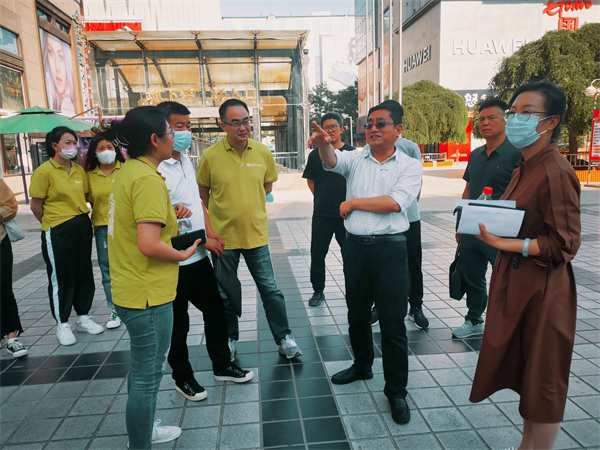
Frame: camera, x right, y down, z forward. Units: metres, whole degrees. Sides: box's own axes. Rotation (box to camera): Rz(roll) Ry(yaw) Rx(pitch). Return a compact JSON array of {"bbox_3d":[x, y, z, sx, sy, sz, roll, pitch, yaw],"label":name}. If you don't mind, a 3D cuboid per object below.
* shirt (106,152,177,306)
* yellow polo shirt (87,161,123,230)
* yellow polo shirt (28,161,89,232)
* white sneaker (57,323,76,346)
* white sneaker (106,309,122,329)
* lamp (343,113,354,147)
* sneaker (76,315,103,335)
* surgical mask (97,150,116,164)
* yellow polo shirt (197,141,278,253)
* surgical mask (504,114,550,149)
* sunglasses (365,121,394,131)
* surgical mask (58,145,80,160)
[{"bbox_3d":[-0.703,0.020,2.090,0.300,0.640,0.430,-7,10,-28],"label":"shirt"},{"bbox_3d":[-1.596,-0.264,3.920,0.430,0.590,0.240,-6,10,-25],"label":"yellow polo shirt"},{"bbox_3d":[-1.819,-0.234,3.540,0.270,0.550,0.440,4,11,34],"label":"yellow polo shirt"},{"bbox_3d":[-1.825,0.849,3.652,0.100,0.115,0.265,-9,12,-39],"label":"white sneaker"},{"bbox_3d":[-1.560,0.778,3.940,0.092,0.105,0.245,-4,9,-11],"label":"white sneaker"},{"bbox_3d":[4.746,-8.397,45.624,1.100,4.640,0.300,-2,9,0],"label":"lamp"},{"bbox_3d":[-1.721,0.817,3.834,0.265,0.115,0.100,2,10,23],"label":"sneaker"},{"bbox_3d":[-1.526,-0.531,3.690,0.140,0.120,0.095,-9,11,-36],"label":"surgical mask"},{"bbox_3d":[-0.424,-0.223,3.200,0.550,0.740,0.310,-4,9,-15],"label":"yellow polo shirt"},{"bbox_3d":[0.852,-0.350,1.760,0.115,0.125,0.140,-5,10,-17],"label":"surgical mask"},{"bbox_3d":[0.453,-0.540,2.540,0.145,0.045,0.145,0,4,43],"label":"sunglasses"},{"bbox_3d":[-1.710,-0.534,3.460,0.100,0.120,0.140,2,10,24],"label":"surgical mask"}]

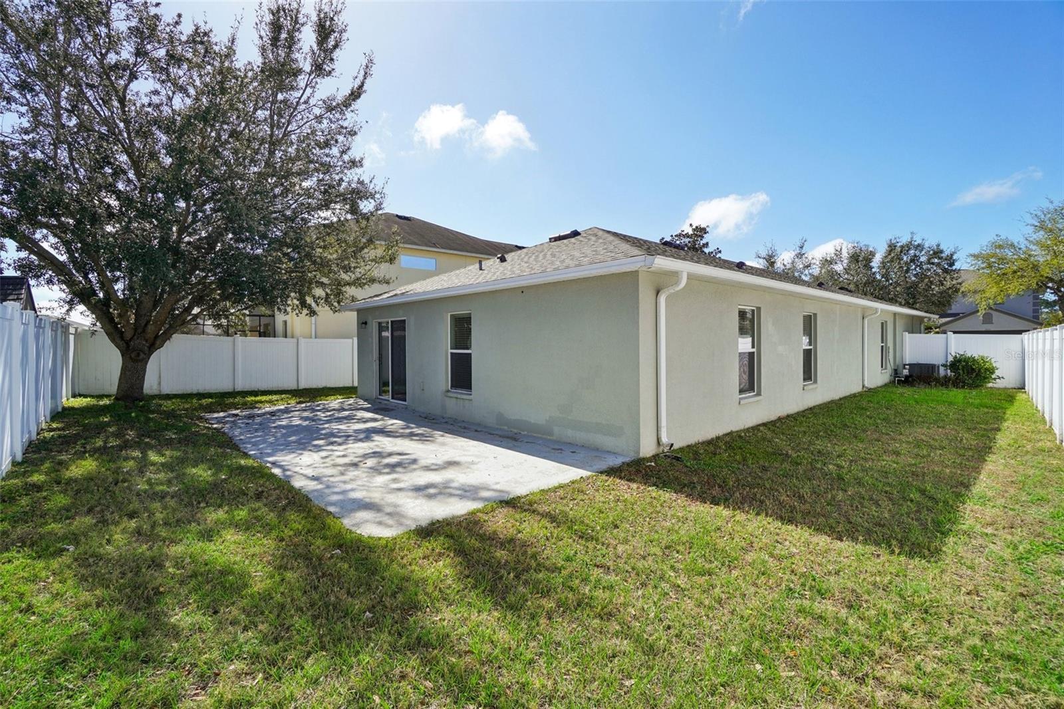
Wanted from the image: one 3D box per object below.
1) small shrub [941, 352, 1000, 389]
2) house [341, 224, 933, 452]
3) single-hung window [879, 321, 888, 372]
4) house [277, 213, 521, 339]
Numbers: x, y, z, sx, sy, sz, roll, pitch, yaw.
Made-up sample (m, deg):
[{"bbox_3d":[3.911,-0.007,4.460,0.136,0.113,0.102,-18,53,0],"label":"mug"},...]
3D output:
[{"bbox_3d":[14.410,0.545,14.535,1.300,1.160,1.300,-2,3,-41],"label":"small shrub"},{"bbox_3d":[6.586,-1.385,16.641,23.284,4.681,10.472,-2,3,-41],"label":"house"},{"bbox_3d":[11.777,-0.311,14.915,0.940,1.600,0.120,-2,3,-41],"label":"single-hung window"},{"bbox_3d":[-5.338,-3.464,26.180,18.100,8.500,11.600,-2,3,-41],"label":"house"}]

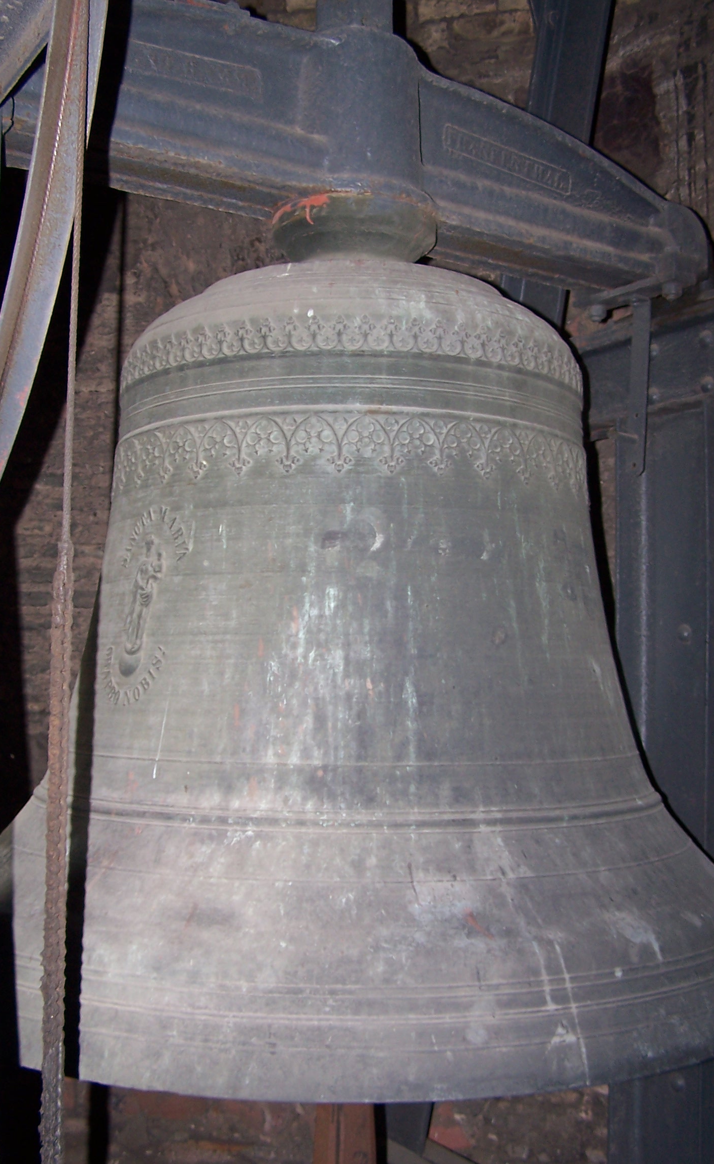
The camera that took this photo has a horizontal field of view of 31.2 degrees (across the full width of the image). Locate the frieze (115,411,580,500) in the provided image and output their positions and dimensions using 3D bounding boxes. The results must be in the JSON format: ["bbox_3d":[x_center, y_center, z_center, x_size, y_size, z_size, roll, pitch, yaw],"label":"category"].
[{"bbox_3d":[-0.010,-0.166,2.198,0.808,0.091,0.808,0,-5,0],"label":"frieze"}]

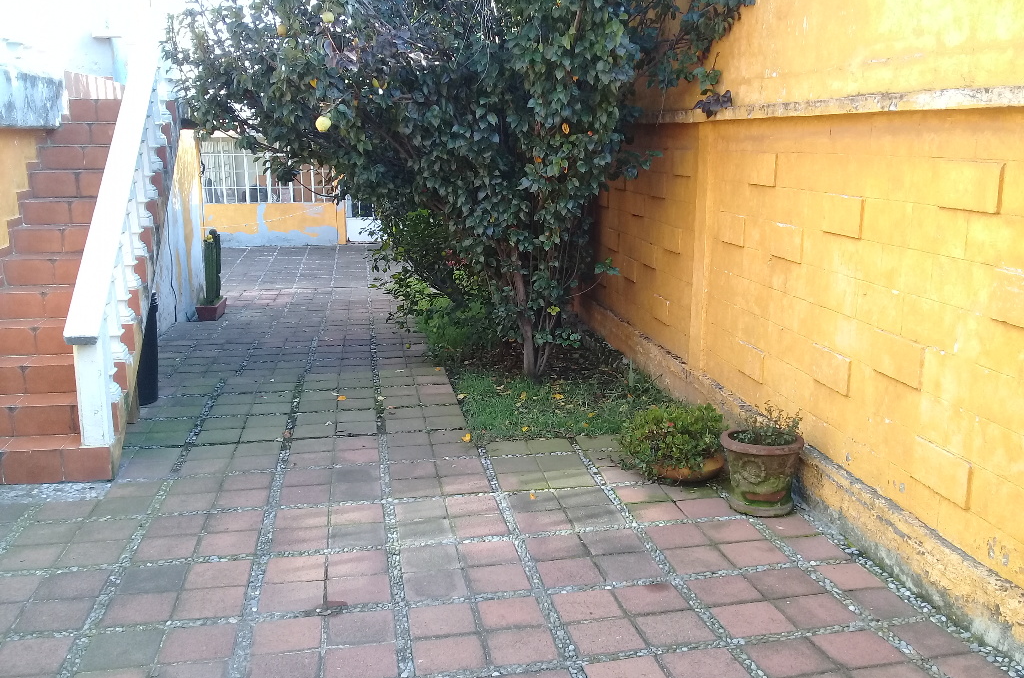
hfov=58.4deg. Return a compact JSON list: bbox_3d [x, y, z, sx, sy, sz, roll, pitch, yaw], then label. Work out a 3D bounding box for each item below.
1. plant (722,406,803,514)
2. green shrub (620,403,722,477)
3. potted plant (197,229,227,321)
[{"bbox_3d":[1.300,0.599,4.754,0.423,0.549,0.423,-3,12,-9],"label":"plant"},{"bbox_3d":[0.901,0.573,5.176,0.583,0.429,0.536,-3,12,-9],"label":"green shrub"},{"bbox_3d":[-3.302,-0.707,10.022,0.226,0.949,0.498,-2,12,-5],"label":"potted plant"}]

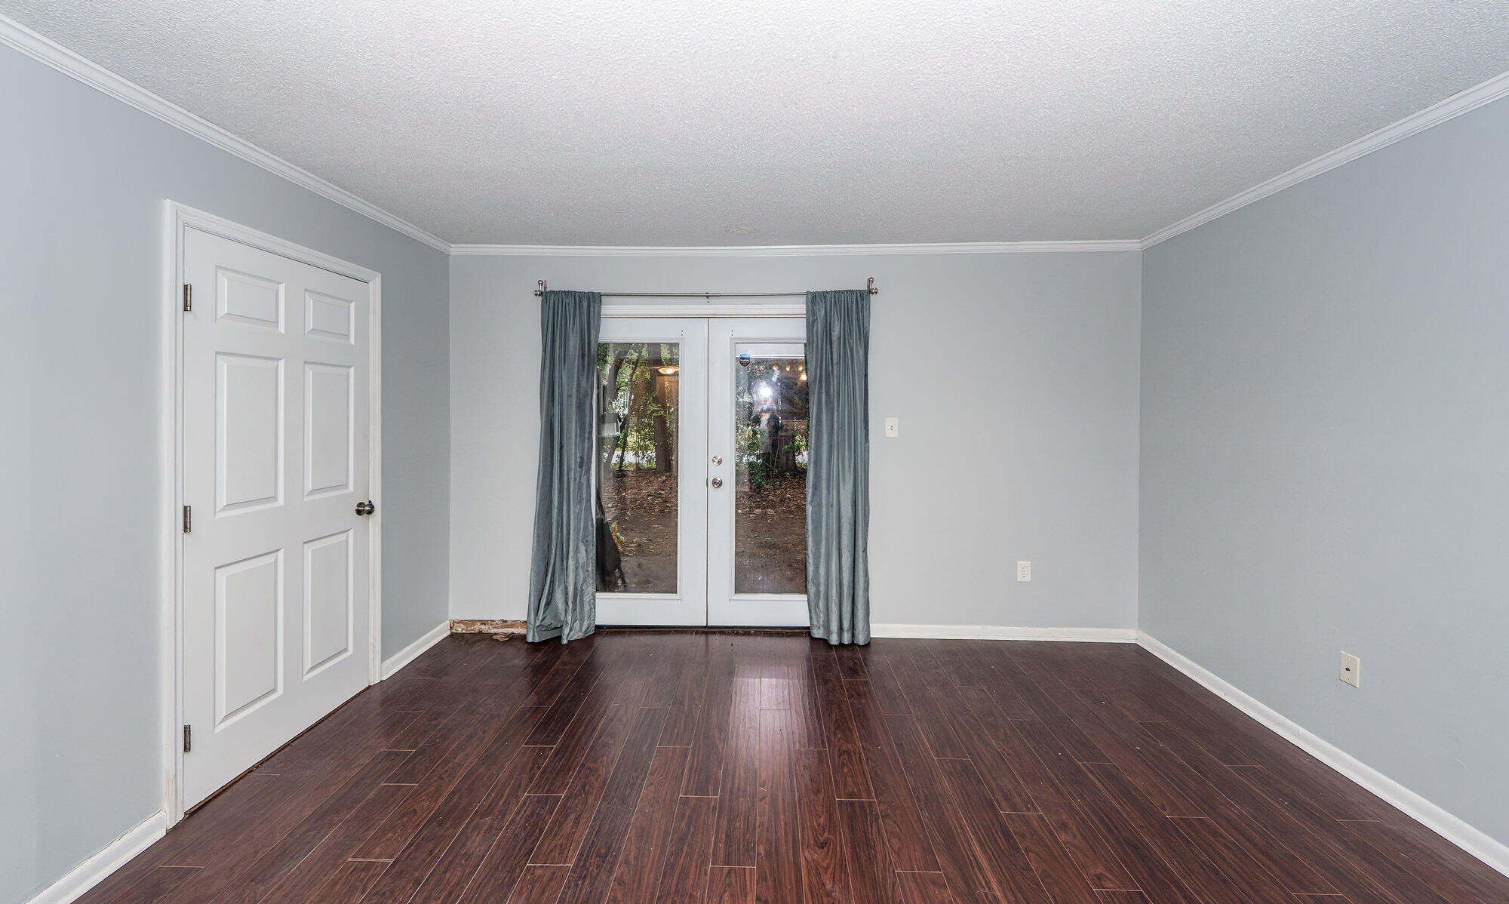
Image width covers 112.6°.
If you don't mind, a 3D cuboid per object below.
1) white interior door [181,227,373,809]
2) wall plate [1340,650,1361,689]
[{"bbox_3d":[-1.976,0.204,2.150,0.055,2.035,0.810,0,3,2],"label":"white interior door"},{"bbox_3d":[2.313,0.844,1.957,0.010,0.115,0.071,0,3,2],"label":"wall plate"}]

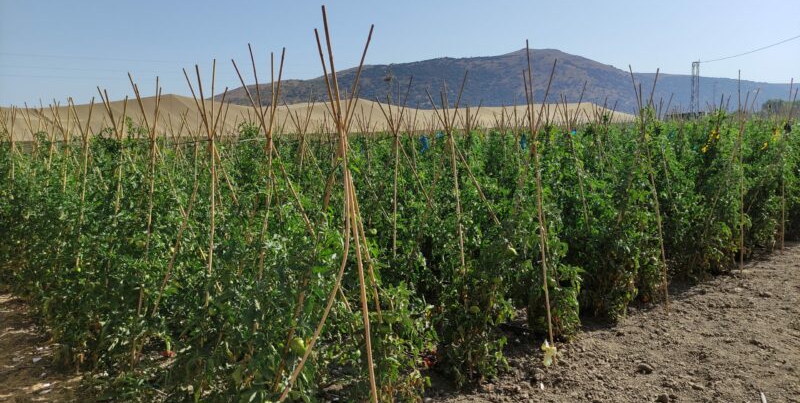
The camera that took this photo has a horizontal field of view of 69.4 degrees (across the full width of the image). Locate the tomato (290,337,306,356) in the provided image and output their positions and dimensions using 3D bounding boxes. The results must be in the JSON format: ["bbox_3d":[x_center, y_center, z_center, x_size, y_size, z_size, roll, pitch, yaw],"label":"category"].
[{"bbox_3d":[-0.438,0.629,2.500,0.070,0.070,0.070,-2,8,0],"label":"tomato"}]

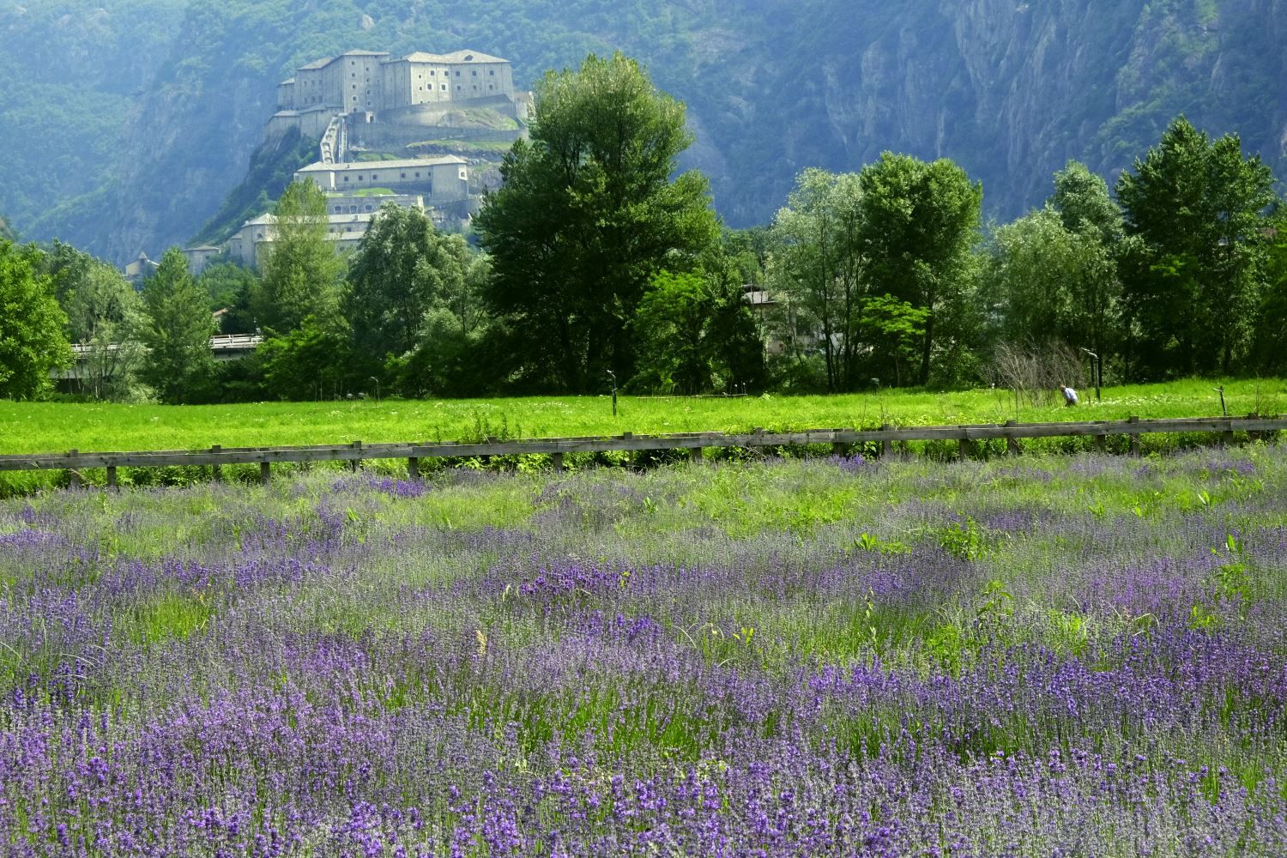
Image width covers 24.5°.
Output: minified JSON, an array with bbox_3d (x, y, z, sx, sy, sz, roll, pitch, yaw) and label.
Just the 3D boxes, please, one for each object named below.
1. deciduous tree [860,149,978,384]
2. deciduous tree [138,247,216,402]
[{"bbox_3d":[13.624,-7.824,147.000,6.277,11.662,5.963,-1,1,0],"label":"deciduous tree"},{"bbox_3d":[-20.419,-4.517,130.000,3.436,6.919,3.264,-1,1,0],"label":"deciduous tree"}]

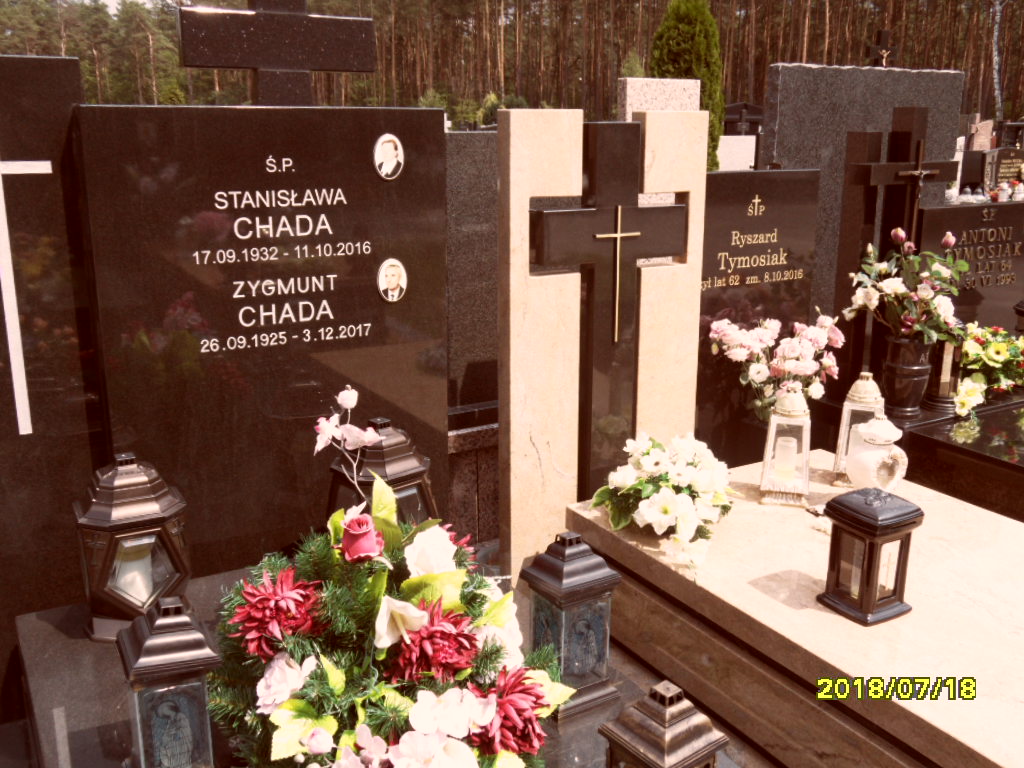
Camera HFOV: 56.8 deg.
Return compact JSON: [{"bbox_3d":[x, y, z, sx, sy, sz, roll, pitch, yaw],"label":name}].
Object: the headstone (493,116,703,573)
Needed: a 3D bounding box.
[{"bbox_3d":[0.282,-0.104,2.826,0.687,1.371,0.098,-9,18,-30],"label":"headstone"}]

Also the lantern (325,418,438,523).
[{"bbox_3d":[-0.321,0.265,2.348,0.228,0.378,0.226,15,21,43],"label":"lantern"}]

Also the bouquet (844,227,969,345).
[{"bbox_3d":[1.459,-0.364,3.496,0.435,0.408,0.392,-9,18,-30],"label":"bouquet"}]

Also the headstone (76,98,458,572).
[{"bbox_3d":[-0.553,-0.105,2.340,0.834,1.106,0.080,-8,16,-28],"label":"headstone"}]

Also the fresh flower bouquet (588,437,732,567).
[{"bbox_3d":[0.425,0.278,2.508,0.260,0.215,0.310,-8,16,-28],"label":"fresh flower bouquet"}]

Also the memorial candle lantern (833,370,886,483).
[{"bbox_3d":[1.039,0.123,2.815,0.130,0.350,0.130,6,16,25],"label":"memorial candle lantern"}]

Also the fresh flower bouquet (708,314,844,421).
[{"bbox_3d":[0.835,-0.039,2.986,0.320,0.250,0.240,-8,16,-28],"label":"fresh flower bouquet"}]

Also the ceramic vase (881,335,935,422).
[{"bbox_3d":[1.411,-0.016,3.369,0.160,0.245,0.160,-8,16,-28],"label":"ceramic vase"}]

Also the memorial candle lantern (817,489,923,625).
[{"bbox_3d":[0.811,0.370,2.145,0.154,0.284,0.152,-9,18,-30],"label":"memorial candle lantern"}]

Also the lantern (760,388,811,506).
[{"bbox_3d":[0.806,0.174,2.757,0.131,0.341,0.131,4,16,14],"label":"lantern"}]

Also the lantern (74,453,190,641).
[{"bbox_3d":[-0.836,0.333,2.094,0.226,0.378,0.228,-8,17,-27],"label":"lantern"}]

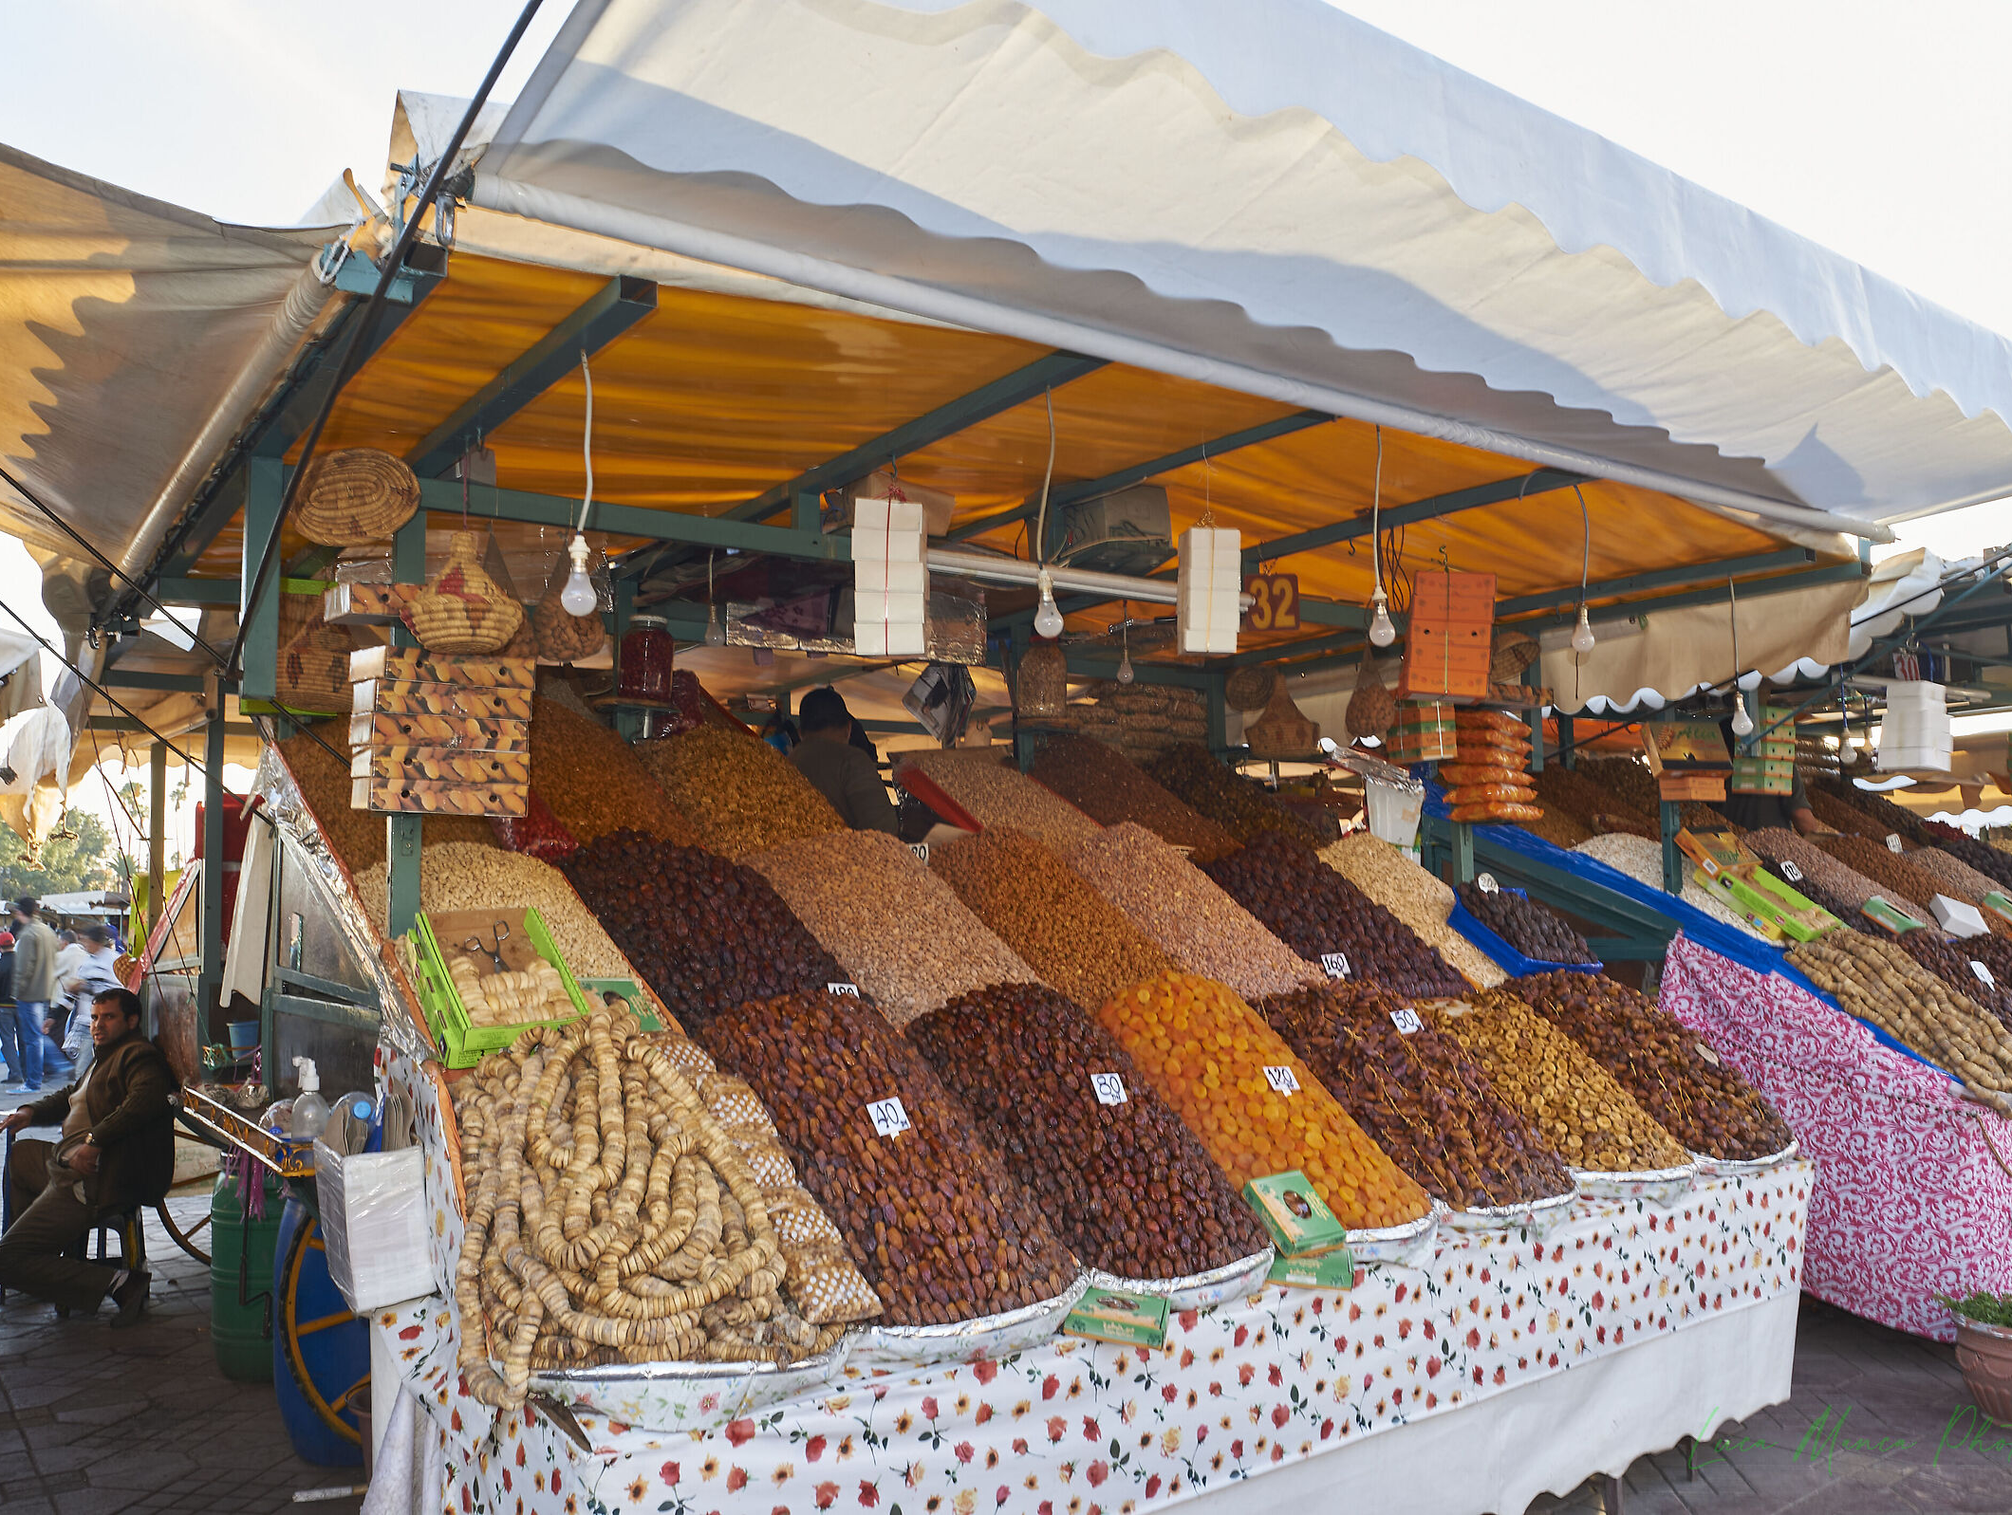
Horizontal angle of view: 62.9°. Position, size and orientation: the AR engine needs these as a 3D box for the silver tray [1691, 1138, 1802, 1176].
[{"bbox_3d":[2.001,1.175,4.745,0.540,0.100,0.520,2,-6,-38],"label":"silver tray"}]

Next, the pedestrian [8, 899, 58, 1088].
[{"bbox_3d":[-8.712,2.123,14.700,0.400,1.750,0.480,0,-4,0],"label":"pedestrian"}]

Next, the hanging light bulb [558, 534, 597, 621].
[{"bbox_3d":[-0.733,-0.311,2.820,0.062,0.143,0.062,0,-4,0],"label":"hanging light bulb"}]

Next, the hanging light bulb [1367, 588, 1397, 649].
[{"bbox_3d":[0.850,-0.316,3.720,0.061,0.137,0.061,0,-4,0],"label":"hanging light bulb"}]

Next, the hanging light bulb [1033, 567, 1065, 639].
[{"bbox_3d":[0.086,-0.306,3.290,0.061,0.140,0.061,0,-4,0],"label":"hanging light bulb"}]

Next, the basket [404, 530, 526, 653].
[{"bbox_3d":[-1.053,-0.322,3.200,0.240,0.225,0.240,0,-4,0],"label":"basket"}]

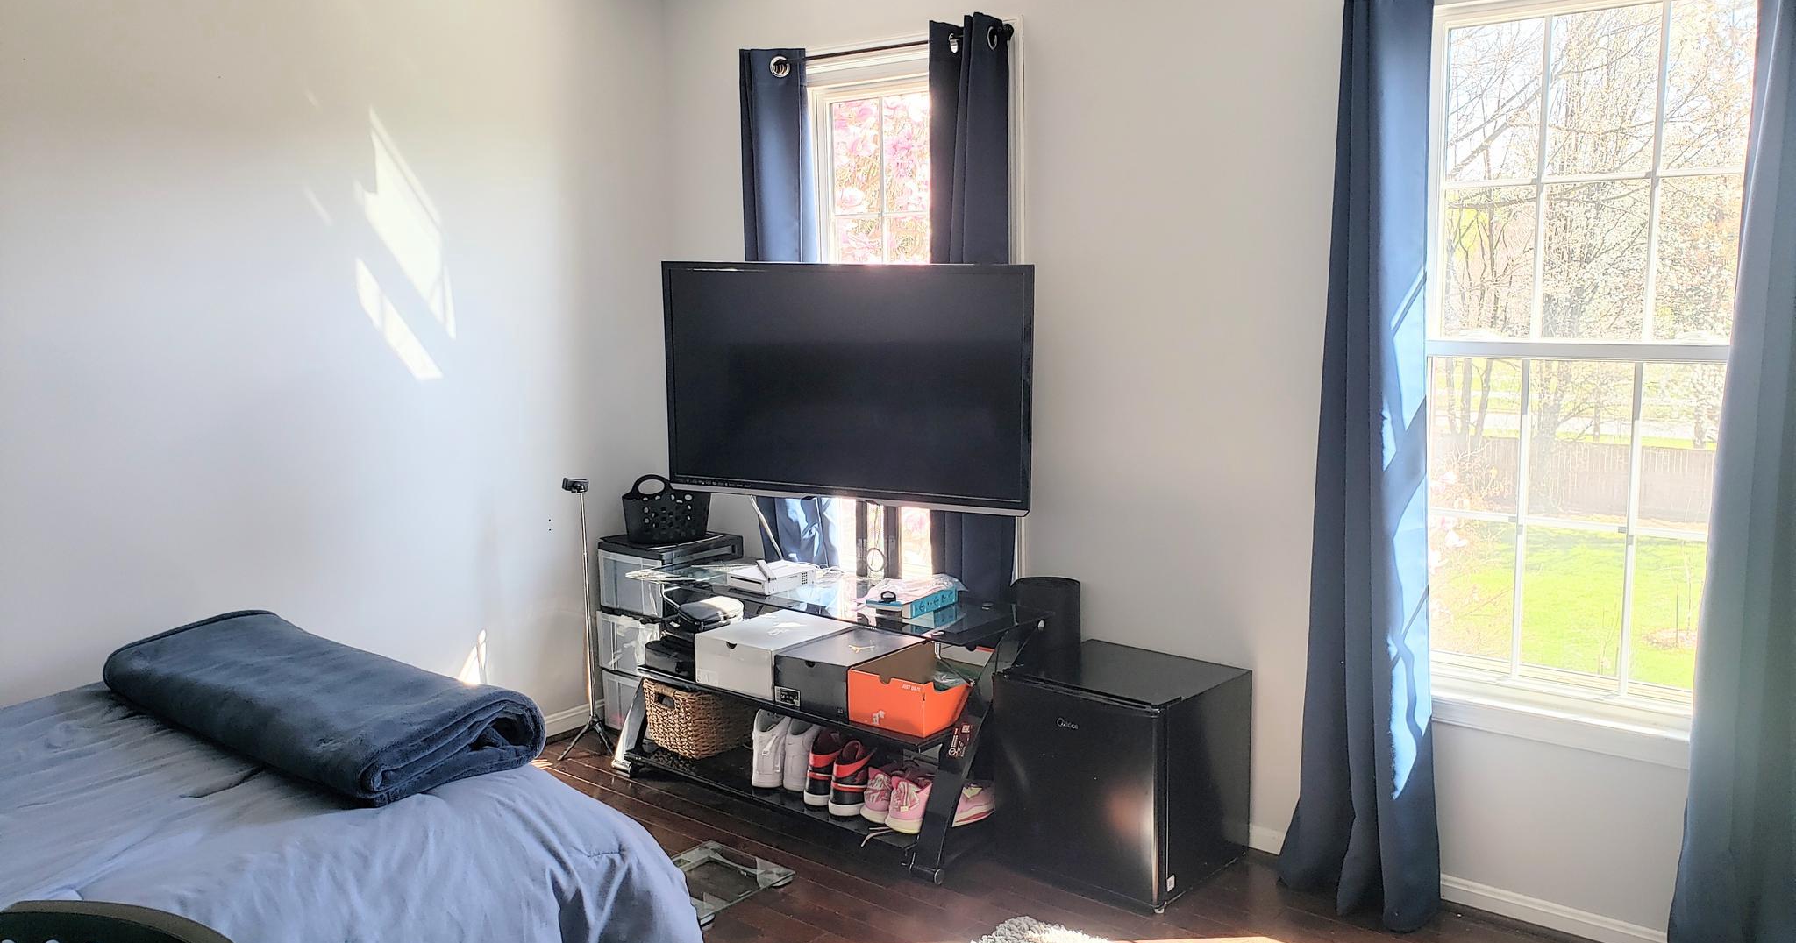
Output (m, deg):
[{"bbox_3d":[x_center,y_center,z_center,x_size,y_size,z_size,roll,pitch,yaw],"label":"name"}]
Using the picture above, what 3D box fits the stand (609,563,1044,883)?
[{"bbox_3d":[-0.235,0.640,3.849,1.310,0.575,0.530,6,12,40],"label":"stand"}]

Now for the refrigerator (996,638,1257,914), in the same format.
[{"bbox_3d":[0.559,0.736,3.384,0.480,0.487,0.430,7,12,42],"label":"refrigerator"}]

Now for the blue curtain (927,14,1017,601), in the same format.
[{"bbox_3d":[0.204,-0.163,3.742,0.270,2.130,0.135,6,12,40],"label":"blue curtain"}]

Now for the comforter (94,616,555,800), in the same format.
[{"bbox_3d":[-1.288,0.487,2.981,1.170,0.145,0.390,6,12,40],"label":"comforter"}]

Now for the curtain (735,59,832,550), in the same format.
[{"bbox_3d":[-0.331,-0.218,4.191,0.290,2.130,0.135,6,12,40],"label":"curtain"}]

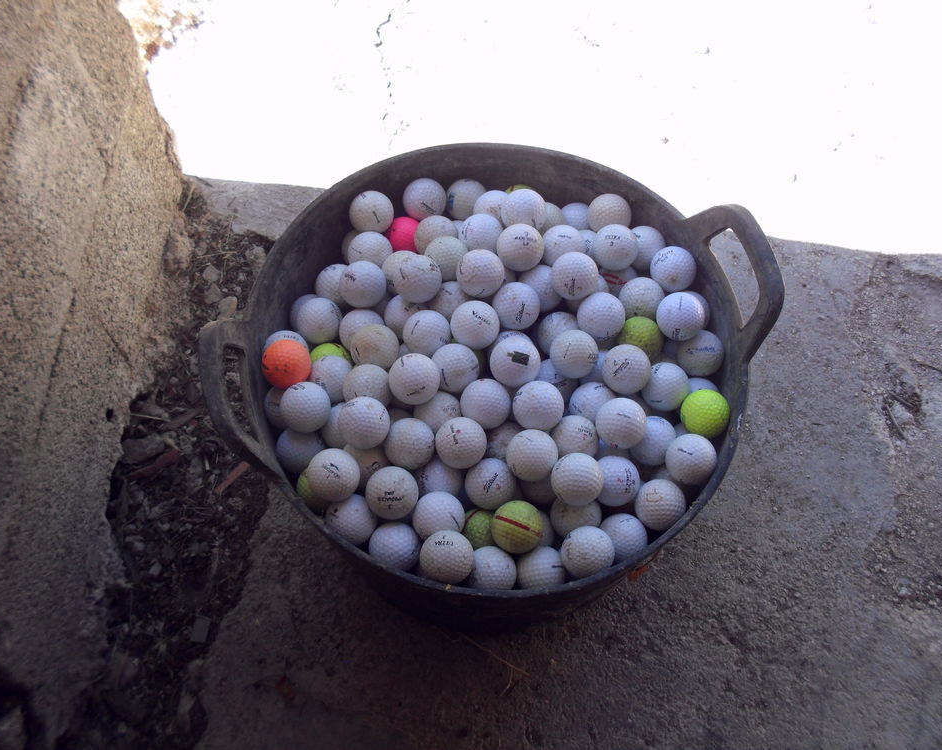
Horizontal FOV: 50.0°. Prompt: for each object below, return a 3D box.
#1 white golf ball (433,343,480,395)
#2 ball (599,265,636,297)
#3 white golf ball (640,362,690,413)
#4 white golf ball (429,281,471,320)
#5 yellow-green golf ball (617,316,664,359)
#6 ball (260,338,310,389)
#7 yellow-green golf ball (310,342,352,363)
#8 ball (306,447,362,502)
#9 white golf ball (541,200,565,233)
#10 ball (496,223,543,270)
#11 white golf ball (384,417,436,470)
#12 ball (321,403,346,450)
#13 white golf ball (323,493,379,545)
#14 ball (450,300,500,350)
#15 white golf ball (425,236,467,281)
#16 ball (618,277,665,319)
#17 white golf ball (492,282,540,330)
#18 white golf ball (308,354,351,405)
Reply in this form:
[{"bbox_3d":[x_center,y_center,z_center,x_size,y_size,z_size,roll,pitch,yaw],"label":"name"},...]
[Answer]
[{"bbox_3d":[-0.014,-0.005,0.870,0.043,0.043,0.043,0,62,-1],"label":"white golf ball"},{"bbox_3d":[0.143,-0.091,0.995,0.043,0.043,0.043,1,62,-1],"label":"ball"},{"bbox_3d":[0.173,0.010,0.899,0.043,0.043,0.043,0,59,0],"label":"white golf ball"},{"bbox_3d":[-0.018,-0.066,0.943,0.043,0.043,0.043,2,64,-3],"label":"white golf ball"},{"bbox_3d":[0.157,-0.033,0.939,0.043,0.043,0.043,2,64,-3],"label":"yellow-green golf ball"},{"bbox_3d":[-0.158,-0.008,0.870,0.043,0.043,0.043,0,62,-1],"label":"ball"},{"bbox_3d":[-0.133,-0.009,0.953,0.043,0.043,0.043,1,64,-2],"label":"yellow-green golf ball"},{"bbox_3d":[-0.112,0.082,0.828,0.043,0.043,0.043,0,65,-5],"label":"ball"},{"bbox_3d":[0.074,-0.152,1.016,0.043,0.043,0.043,1,64,-2],"label":"white golf ball"},{"bbox_3d":[0.045,-0.116,0.919,0.043,0.043,0.043,0,59,0],"label":"ball"},{"bbox_3d":[-0.052,0.060,0.870,0.043,0.043,0.043,2,64,-3],"label":"white golf ball"},{"bbox_3d":[-0.111,0.046,0.890,0.043,0.043,0.043,0,65,-5],"label":"ball"},{"bbox_3d":[-0.100,0.120,0.839,0.043,0.043,0.043,1,64,-2],"label":"white golf ball"},{"bbox_3d":[0.004,-0.043,0.877,0.043,0.043,0.043,0,62,-1],"label":"ball"},{"bbox_3d":[-0.023,-0.108,0.943,0.043,0.043,0.043,0,62,-1],"label":"white golf ball"},{"bbox_3d":[0.162,-0.071,0.957,0.043,0.043,0.043,1,62,-1],"label":"ball"},{"bbox_3d":[0.041,-0.062,0.915,0.043,0.043,0.043,2,64,-4],"label":"white golf ball"},{"bbox_3d":[-0.125,0.004,0.914,0.043,0.043,0.043,0,62,-1],"label":"white golf ball"}]

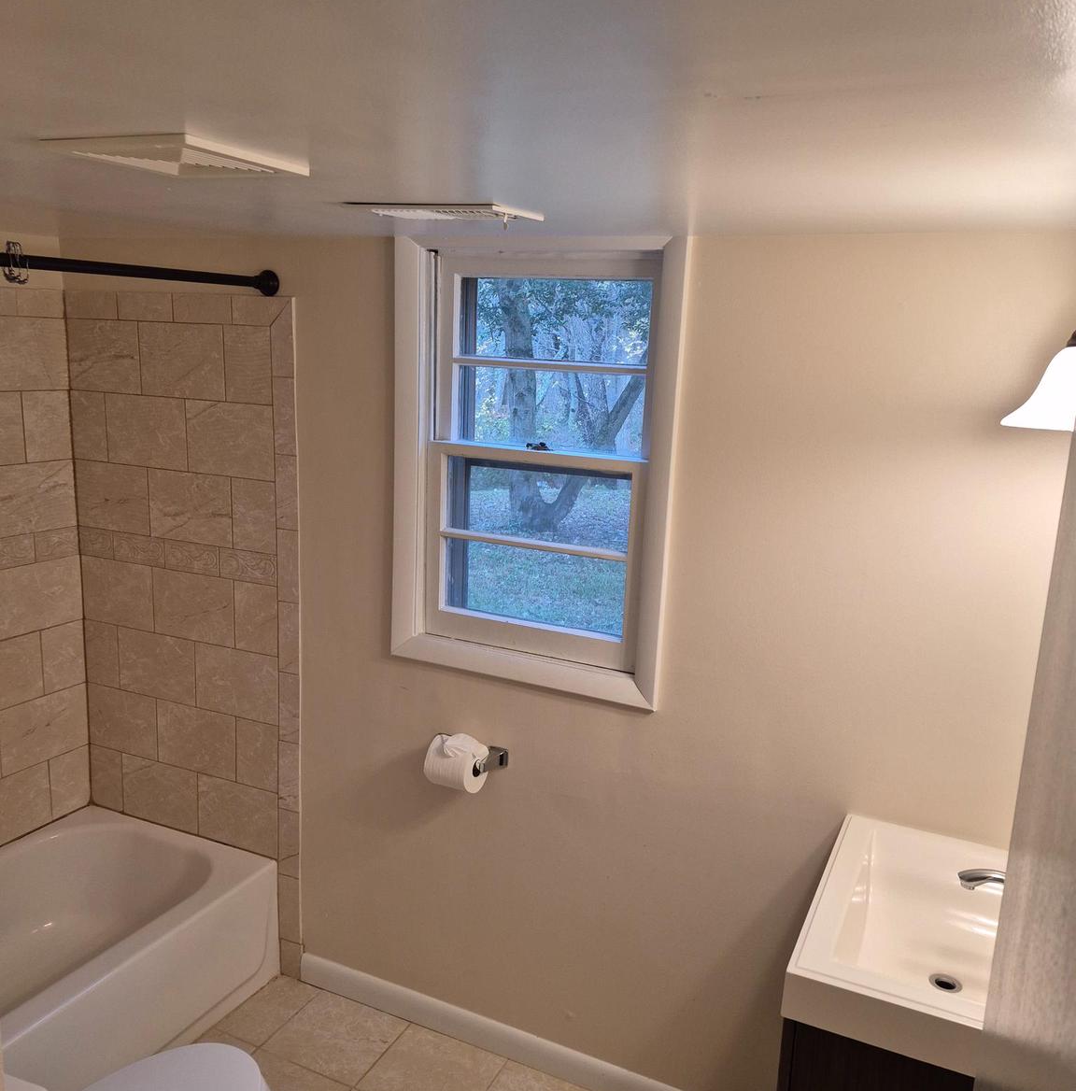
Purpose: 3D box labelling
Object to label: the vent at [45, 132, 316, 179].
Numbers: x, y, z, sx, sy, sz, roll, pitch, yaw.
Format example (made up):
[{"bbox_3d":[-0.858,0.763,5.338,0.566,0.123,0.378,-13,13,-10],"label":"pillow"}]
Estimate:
[{"bbox_3d":[-0.526,-0.568,1.413,0.262,0.018,0.255,7,12,24],"label":"vent"}]

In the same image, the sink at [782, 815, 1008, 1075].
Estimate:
[{"bbox_3d":[0.741,0.709,1.692,0.470,0.120,0.610,7,12,24],"label":"sink"}]

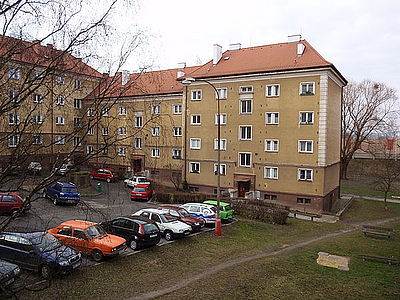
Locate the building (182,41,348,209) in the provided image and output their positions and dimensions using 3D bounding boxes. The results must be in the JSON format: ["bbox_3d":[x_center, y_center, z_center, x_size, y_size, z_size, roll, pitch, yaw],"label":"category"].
[{"bbox_3d":[7.570,-3.552,38.813,17.200,18.200,11.000,2,3,31],"label":"building"}]

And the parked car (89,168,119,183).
[{"bbox_3d":[-12.168,3.270,41.002,4.000,1.450,1.680,5,2,22],"label":"parked car"}]

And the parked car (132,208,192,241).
[{"bbox_3d":[-2.471,4.783,20.872,3.850,1.420,1.630,5,2,29],"label":"parked car"}]

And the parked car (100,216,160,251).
[{"bbox_3d":[-4.330,4.880,19.550,3.920,1.450,1.690,2,3,34],"label":"parked car"}]

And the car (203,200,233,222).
[{"bbox_3d":[0.952,5.051,27.351,3.500,1.420,1.500,3,2,27],"label":"car"}]

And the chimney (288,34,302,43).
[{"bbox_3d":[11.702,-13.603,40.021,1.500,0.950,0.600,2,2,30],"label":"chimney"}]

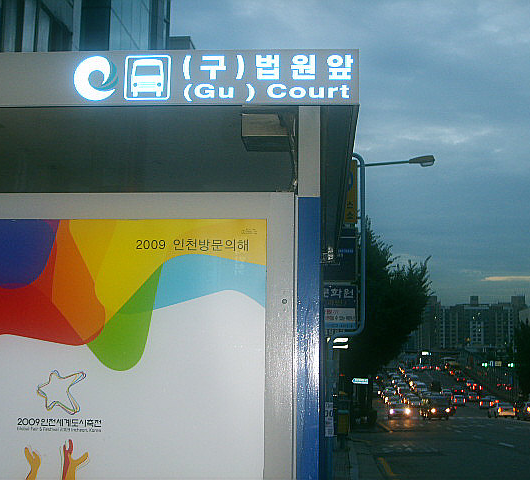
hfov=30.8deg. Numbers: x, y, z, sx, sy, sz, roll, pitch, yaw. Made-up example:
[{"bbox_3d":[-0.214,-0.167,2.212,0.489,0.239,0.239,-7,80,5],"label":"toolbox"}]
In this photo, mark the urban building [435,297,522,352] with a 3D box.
[{"bbox_3d":[129.070,50.960,580.000,50.330,31.550,15.000,-2,-10,13],"label":"urban building"}]

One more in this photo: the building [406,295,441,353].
[{"bbox_3d":[93.090,49.410,565.000,20.010,32.400,16.000,-1,-10,9],"label":"building"}]

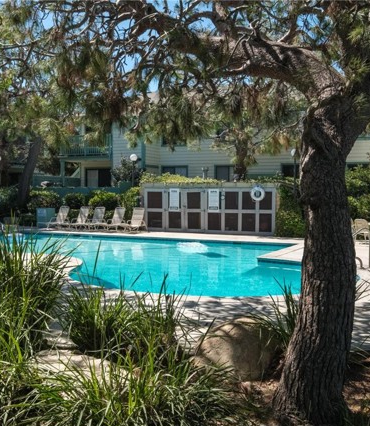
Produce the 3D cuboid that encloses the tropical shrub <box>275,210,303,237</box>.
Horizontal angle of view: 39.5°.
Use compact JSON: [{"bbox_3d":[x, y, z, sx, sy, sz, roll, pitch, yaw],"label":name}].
[{"bbox_3d":[3.972,0.385,19.439,1.050,1.030,0.900,0,3,0],"label":"tropical shrub"}]

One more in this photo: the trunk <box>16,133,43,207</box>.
[{"bbox_3d":[-7.735,-1.845,25.742,1.250,4.100,0.800,0,3,0],"label":"trunk"}]

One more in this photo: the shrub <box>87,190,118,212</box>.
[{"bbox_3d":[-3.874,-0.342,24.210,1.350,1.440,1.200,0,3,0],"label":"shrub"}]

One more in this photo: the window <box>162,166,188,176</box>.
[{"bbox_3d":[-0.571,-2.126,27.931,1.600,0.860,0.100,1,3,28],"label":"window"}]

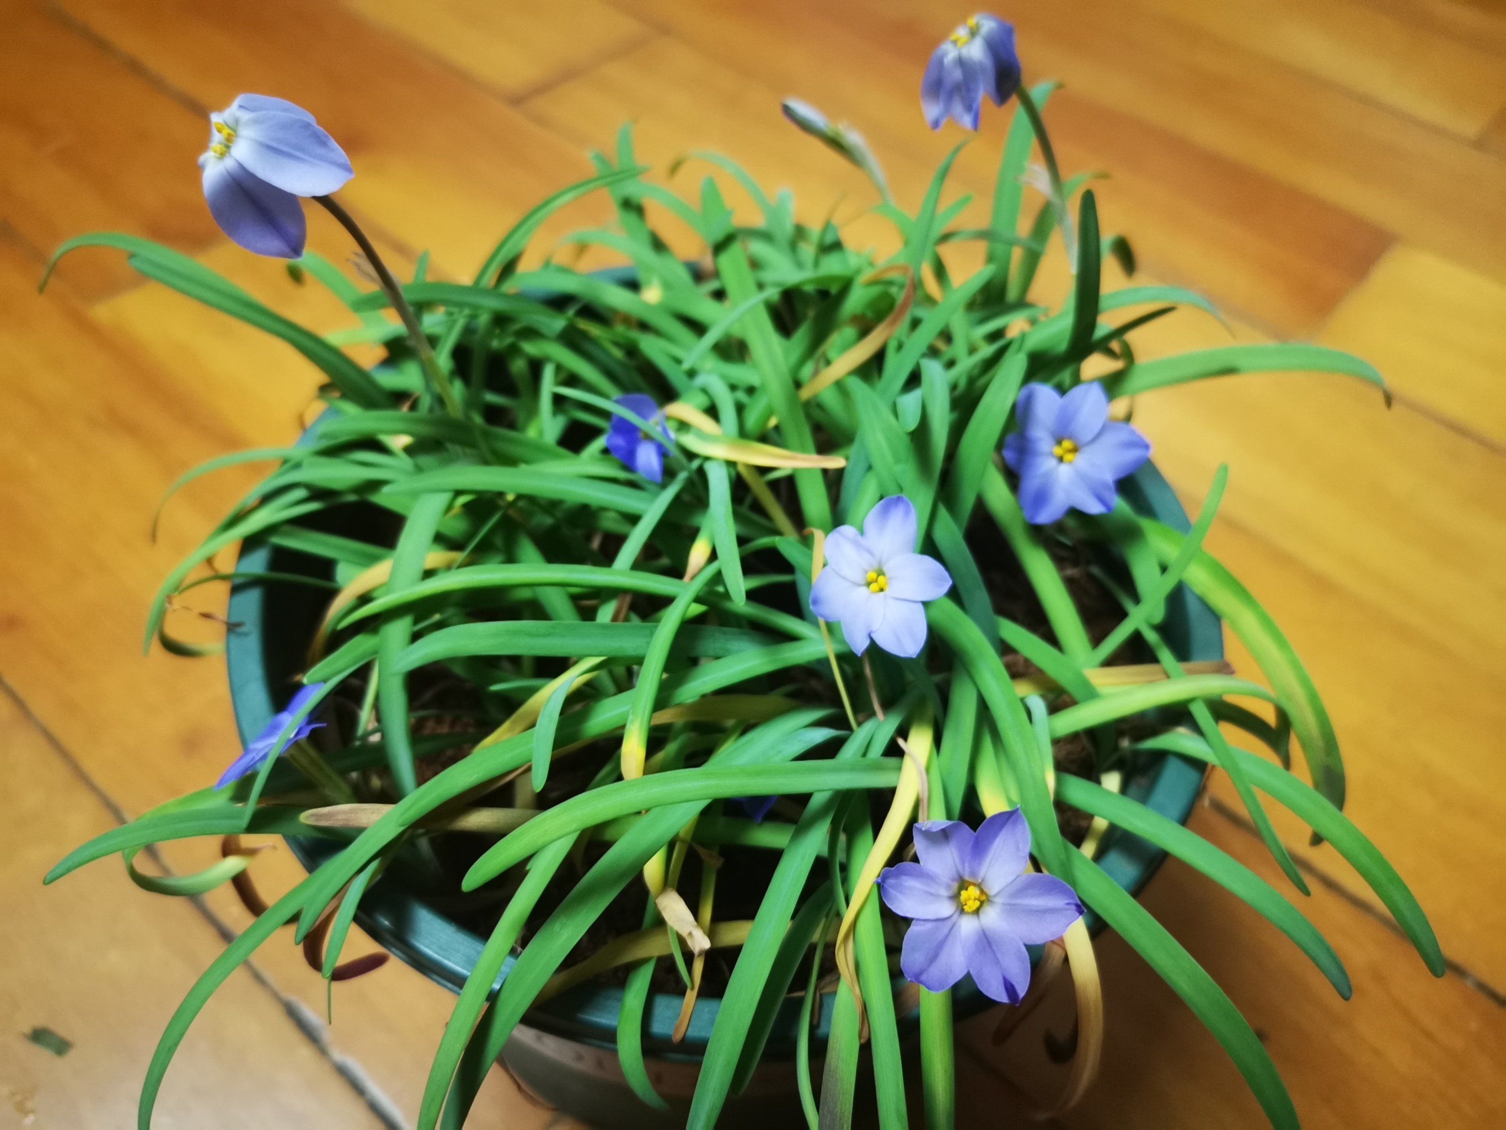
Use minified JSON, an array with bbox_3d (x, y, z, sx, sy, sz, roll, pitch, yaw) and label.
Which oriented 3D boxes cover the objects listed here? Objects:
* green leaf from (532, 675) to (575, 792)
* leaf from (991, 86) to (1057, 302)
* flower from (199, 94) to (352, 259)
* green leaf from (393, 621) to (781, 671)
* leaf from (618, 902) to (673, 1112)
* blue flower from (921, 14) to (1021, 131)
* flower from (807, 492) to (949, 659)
[{"bbox_3d":[-0.041,0.035,0.242,0.004,0.006,0.024,18,90,11],"label":"green leaf"},{"bbox_3d":[0.070,-0.098,0.310,0.009,0.056,0.010,13,23,8],"label":"leaf"},{"bbox_3d":[-0.079,-0.064,0.194,0.023,0.022,0.023,31,47,-20],"label":"flower"},{"bbox_3d":[-0.032,0.016,0.232,0.077,0.017,0.010,-2,50,-9],"label":"green leaf"},{"bbox_3d":[-0.019,0.077,0.209,0.010,0.020,0.038,-3,63,-6],"label":"leaf"},{"bbox_3d":[0.046,-0.103,0.246,0.024,0.023,0.022,-35,96,-28],"label":"blue flower"},{"bbox_3d":[0.028,0.003,0.259,0.031,0.014,0.035,11,89,6],"label":"flower"}]

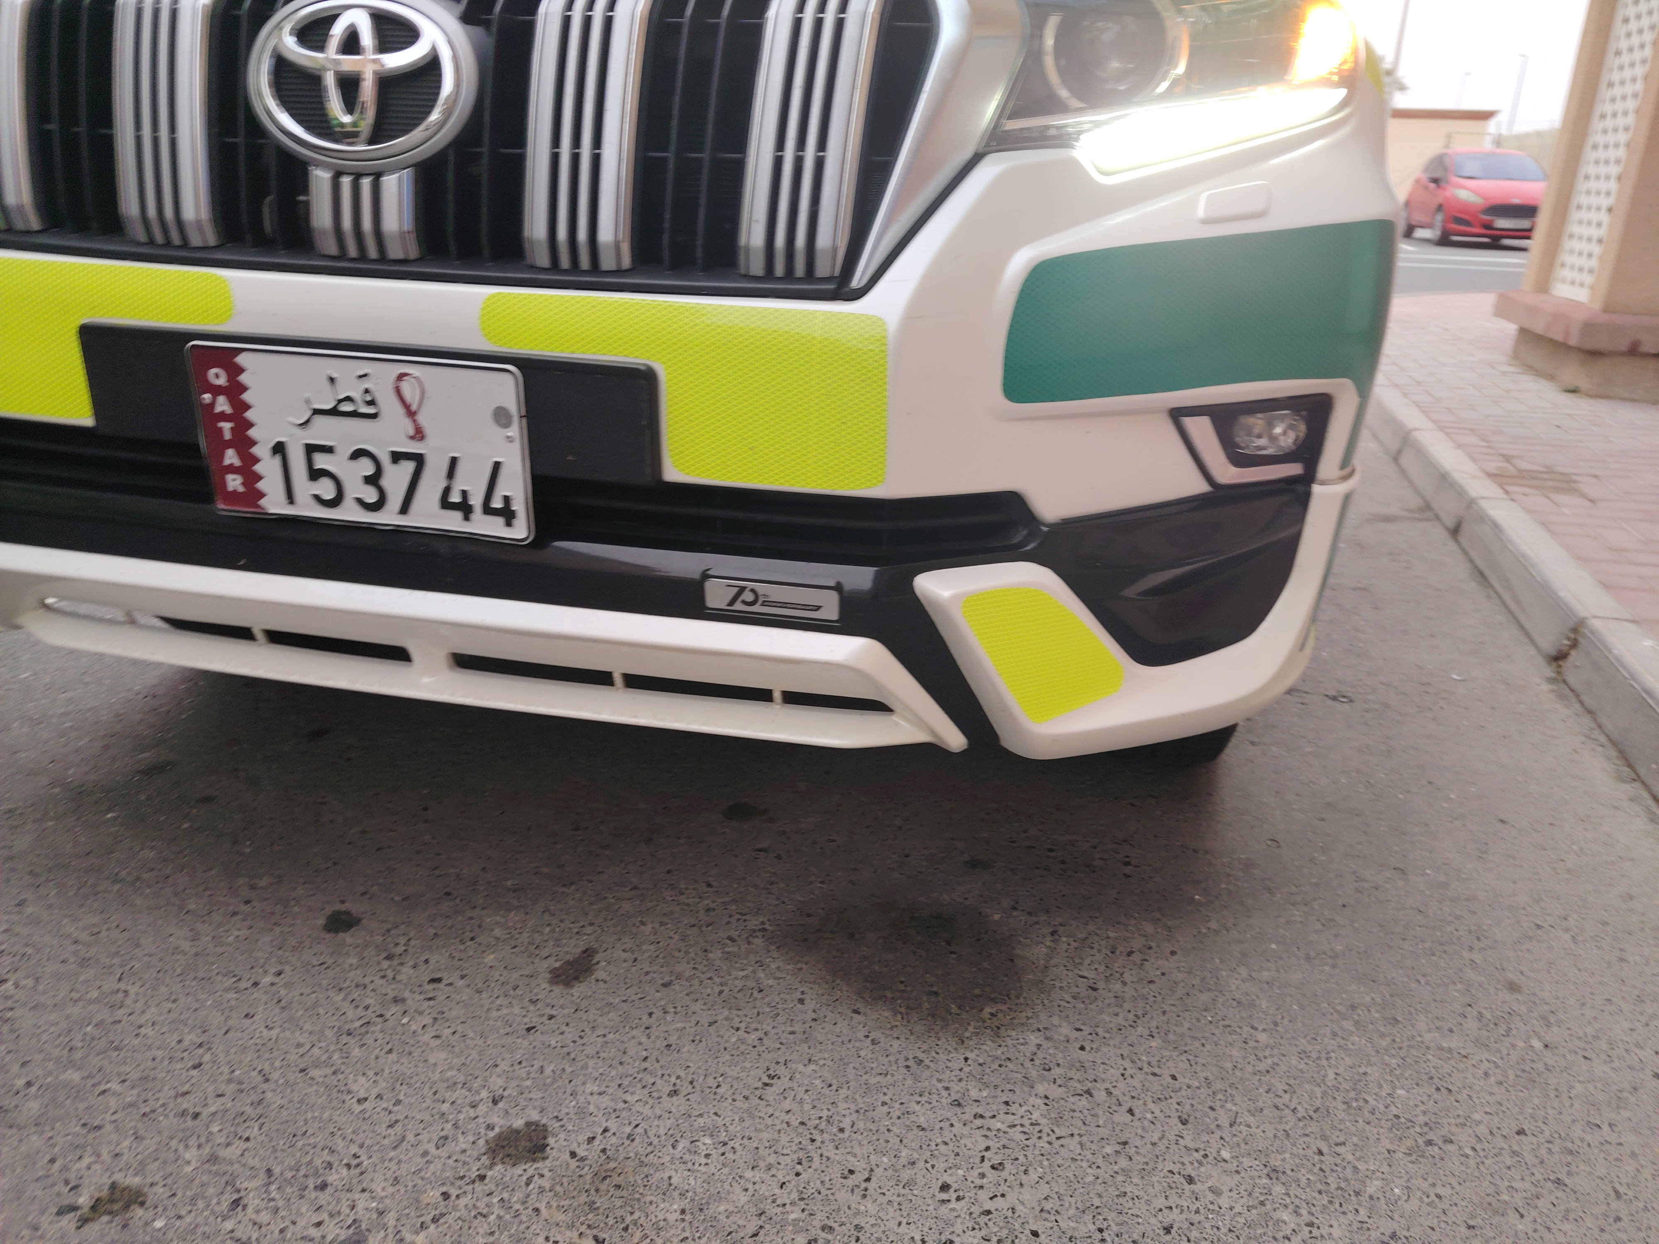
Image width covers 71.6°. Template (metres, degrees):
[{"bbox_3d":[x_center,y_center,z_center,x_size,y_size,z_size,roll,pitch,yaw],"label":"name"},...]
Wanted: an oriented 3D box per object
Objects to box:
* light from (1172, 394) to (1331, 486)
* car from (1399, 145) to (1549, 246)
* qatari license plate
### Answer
[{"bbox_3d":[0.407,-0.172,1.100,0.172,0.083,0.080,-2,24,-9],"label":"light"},{"bbox_3d":[11.000,-7.170,19.380,1.740,1.490,3.980,6,22,12],"label":"car"},{"bbox_3d":[-0.407,-0.157,1.007,0.312,0.156,0.015,6,24,10],"label":"qatari license plate"}]

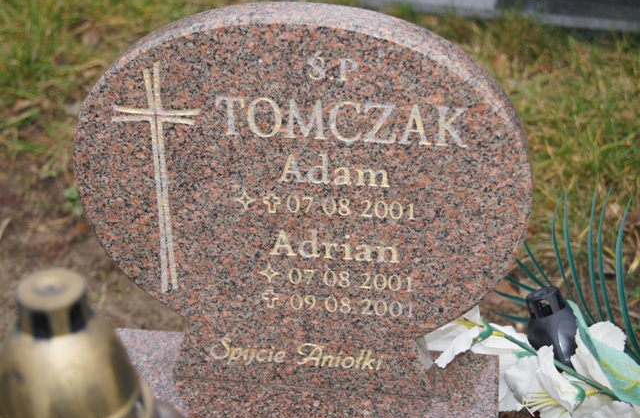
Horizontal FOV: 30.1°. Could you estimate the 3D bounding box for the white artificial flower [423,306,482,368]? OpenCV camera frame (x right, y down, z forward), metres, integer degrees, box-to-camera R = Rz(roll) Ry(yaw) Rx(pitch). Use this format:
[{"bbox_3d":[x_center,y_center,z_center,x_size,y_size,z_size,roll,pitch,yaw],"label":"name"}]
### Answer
[{"bbox_3d":[0.173,0.170,1.590,0.100,0.090,0.090,0,30,0],"label":"white artificial flower"}]

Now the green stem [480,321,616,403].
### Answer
[{"bbox_3d":[0.306,0.201,1.580,0.215,0.030,0.030,29,38,16],"label":"green stem"}]

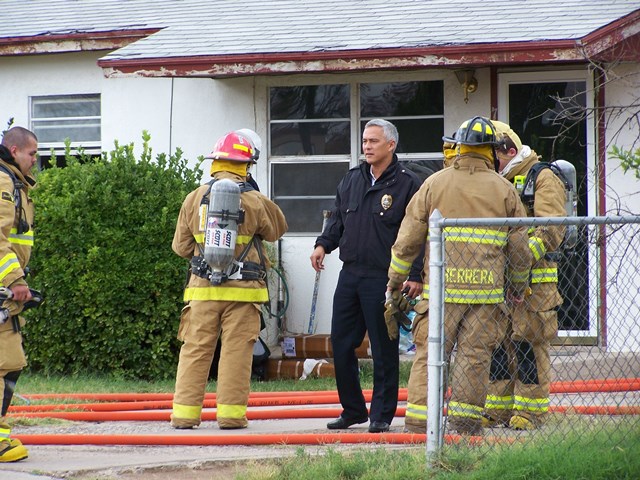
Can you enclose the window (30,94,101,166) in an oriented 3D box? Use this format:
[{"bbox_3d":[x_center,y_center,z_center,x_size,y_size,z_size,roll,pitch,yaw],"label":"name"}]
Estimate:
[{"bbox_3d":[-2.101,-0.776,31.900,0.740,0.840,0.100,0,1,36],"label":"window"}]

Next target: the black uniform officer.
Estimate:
[{"bbox_3d":[0.270,0.206,22.400,0.620,1.800,0.400,0,1,25],"label":"black uniform officer"}]

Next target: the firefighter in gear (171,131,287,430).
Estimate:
[{"bbox_3d":[-0.537,0.239,22.800,0.660,1.750,0.580,0,1,14],"label":"firefighter in gear"}]

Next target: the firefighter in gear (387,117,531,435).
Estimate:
[{"bbox_3d":[0.798,0.203,22.100,0.800,1.810,0.500,0,1,8],"label":"firefighter in gear"}]

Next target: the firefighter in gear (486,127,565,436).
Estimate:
[{"bbox_3d":[1.218,0.209,22.800,0.580,1.800,0.600,-1,1,-40],"label":"firefighter in gear"}]

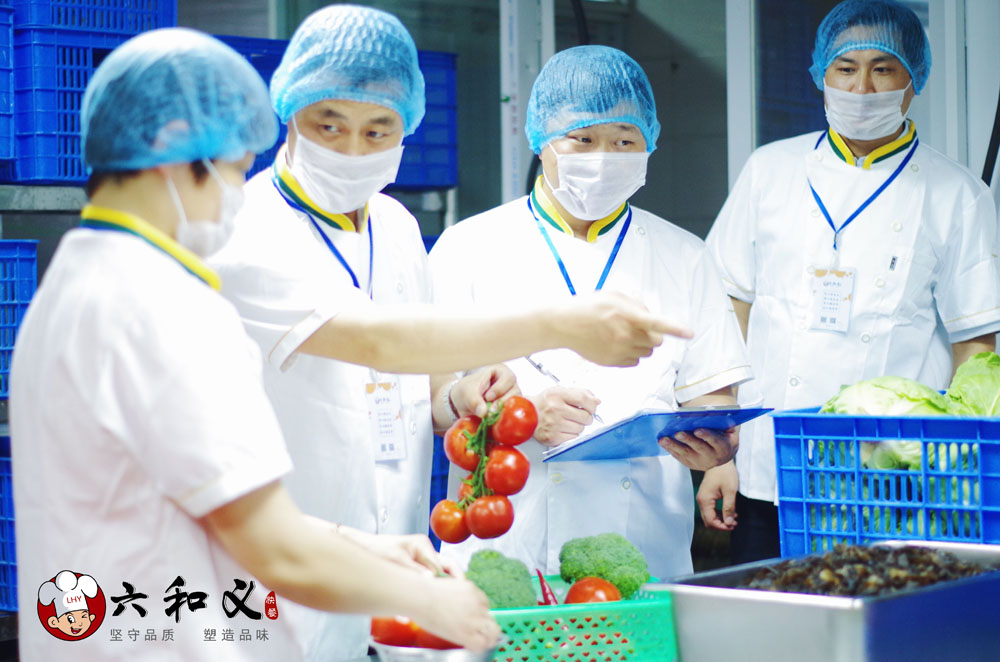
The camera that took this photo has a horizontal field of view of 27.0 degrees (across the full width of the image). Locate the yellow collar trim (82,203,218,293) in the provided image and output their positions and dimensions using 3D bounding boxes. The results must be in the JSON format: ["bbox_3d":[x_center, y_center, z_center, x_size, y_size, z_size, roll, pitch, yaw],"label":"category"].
[{"bbox_3d":[-0.392,-0.102,2.340,0.170,0.050,0.140,25,-8,-18],"label":"yellow collar trim"}]

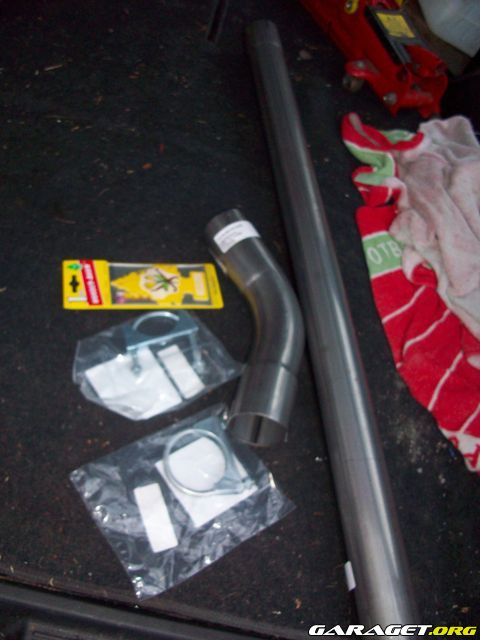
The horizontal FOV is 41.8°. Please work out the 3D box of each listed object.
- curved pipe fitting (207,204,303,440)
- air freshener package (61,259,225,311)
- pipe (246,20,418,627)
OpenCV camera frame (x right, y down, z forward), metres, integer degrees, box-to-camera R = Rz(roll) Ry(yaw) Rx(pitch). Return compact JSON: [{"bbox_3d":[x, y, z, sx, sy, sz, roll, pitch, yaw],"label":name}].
[{"bbox_3d":[0.023,-0.002,0.750,0.112,0.063,0.318,2,54,-15],"label":"curved pipe fitting"},{"bbox_3d":[-0.118,-0.042,0.773,0.192,0.006,0.074,-1,54,-17],"label":"air freshener package"},{"bbox_3d":[0.096,-0.094,0.843,0.059,0.059,1.060,4,53,-14],"label":"pipe"}]

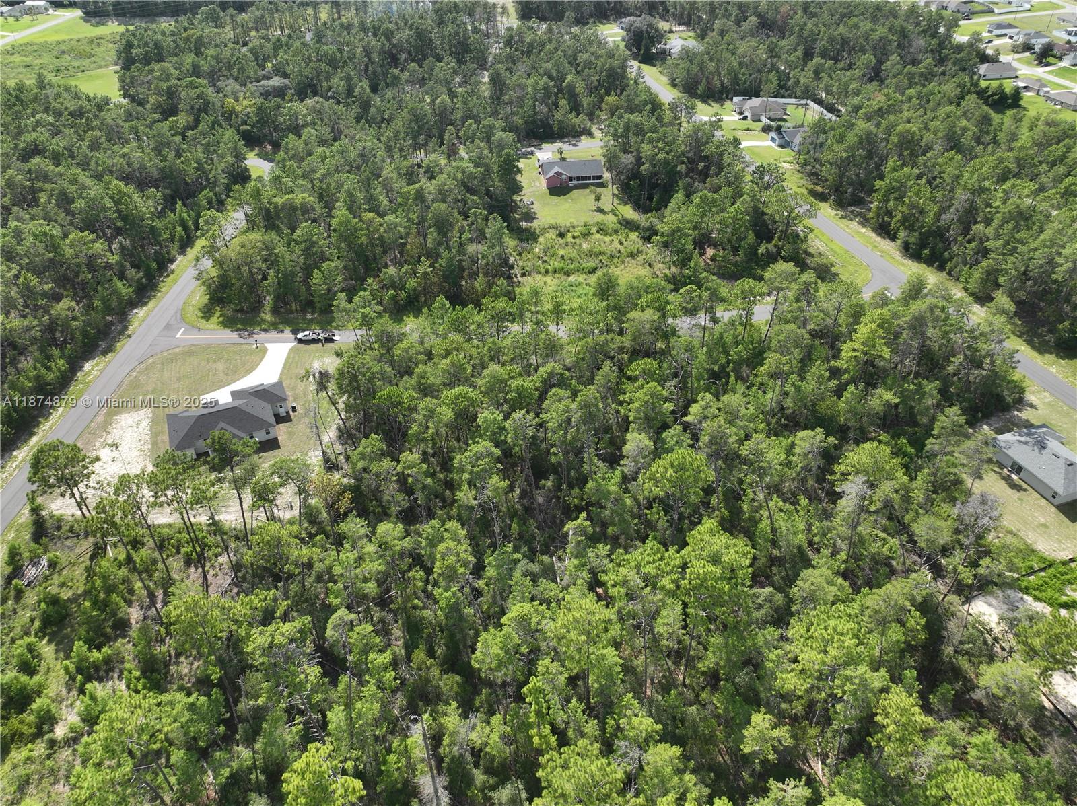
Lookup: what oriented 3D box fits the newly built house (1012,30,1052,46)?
[{"bbox_3d":[299.370,-224.880,457.590,19.500,5.800,16.000,-6,37,-8],"label":"newly built house"}]

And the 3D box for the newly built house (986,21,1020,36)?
[{"bbox_3d":[297.710,-242.070,480.840,19.500,5.800,14.500,-6,37,-8],"label":"newly built house"}]

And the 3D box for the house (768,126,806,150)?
[{"bbox_3d":[104.390,-106.130,299.040,18.500,5.700,17.200,-6,37,-7],"label":"house"}]

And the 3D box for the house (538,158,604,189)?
[{"bbox_3d":[12.340,-84.640,270.780,22.200,5.800,17.900,-5,37,-6],"label":"house"}]

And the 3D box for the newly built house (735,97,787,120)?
[{"bbox_3d":[100.440,-132.660,334.500,21.700,6.200,19.000,-6,37,-8],"label":"newly built house"}]

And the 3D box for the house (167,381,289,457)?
[{"bbox_3d":[-63.640,2.440,153.820,23.900,5.800,17.200,-15,39,-18],"label":"house"}]

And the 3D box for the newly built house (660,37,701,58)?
[{"bbox_3d":[84.040,-207.570,435.820,23.000,6.300,18.500,-6,37,-7],"label":"newly built house"}]

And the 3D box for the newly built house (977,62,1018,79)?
[{"bbox_3d":[235.180,-173.260,388.270,21.000,6.000,15.200,-8,37,-10],"label":"newly built house"}]

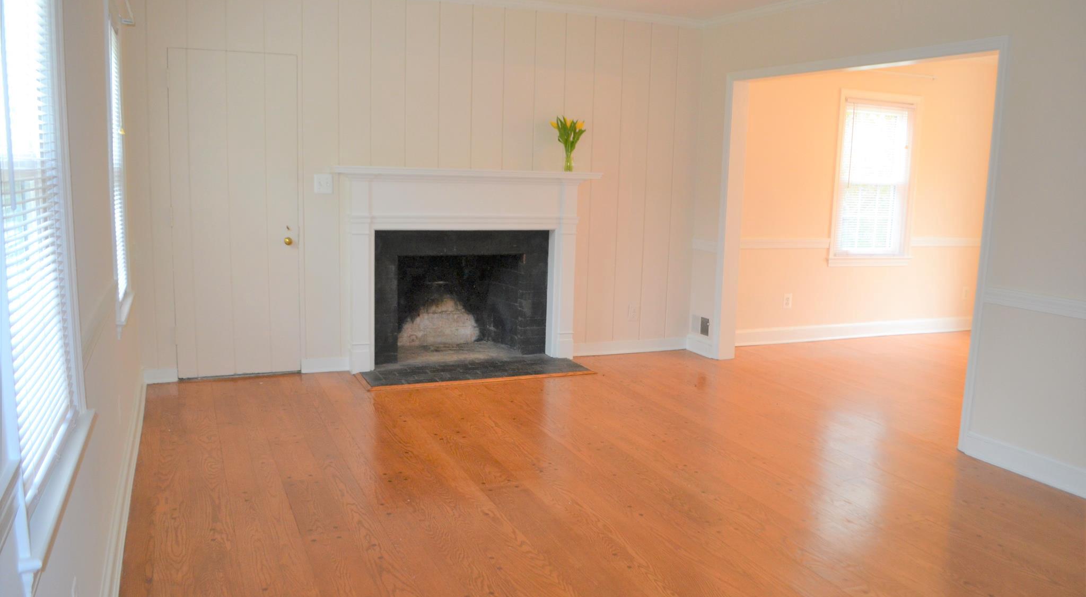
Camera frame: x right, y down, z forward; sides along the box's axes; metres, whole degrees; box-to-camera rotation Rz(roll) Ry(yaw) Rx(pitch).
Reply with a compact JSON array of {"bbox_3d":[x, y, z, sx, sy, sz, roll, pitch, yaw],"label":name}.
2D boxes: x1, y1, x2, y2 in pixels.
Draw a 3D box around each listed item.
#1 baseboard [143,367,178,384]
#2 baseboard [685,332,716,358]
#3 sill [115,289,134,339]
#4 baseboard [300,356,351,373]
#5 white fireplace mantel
[{"bbox_3d":[-2.364,0.479,5.037,0.190,0.101,0.020,-2,10,-24],"label":"baseboard"},{"bbox_3d":[1.228,0.370,6.350,0.020,0.120,0.385,-2,10,-24],"label":"baseboard"},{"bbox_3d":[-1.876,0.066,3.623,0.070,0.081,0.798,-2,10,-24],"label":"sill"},{"bbox_3d":[-1.447,0.444,5.427,0.312,0.104,0.020,-2,10,-24],"label":"baseboard"},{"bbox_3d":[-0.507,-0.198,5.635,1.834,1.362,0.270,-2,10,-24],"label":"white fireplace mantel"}]

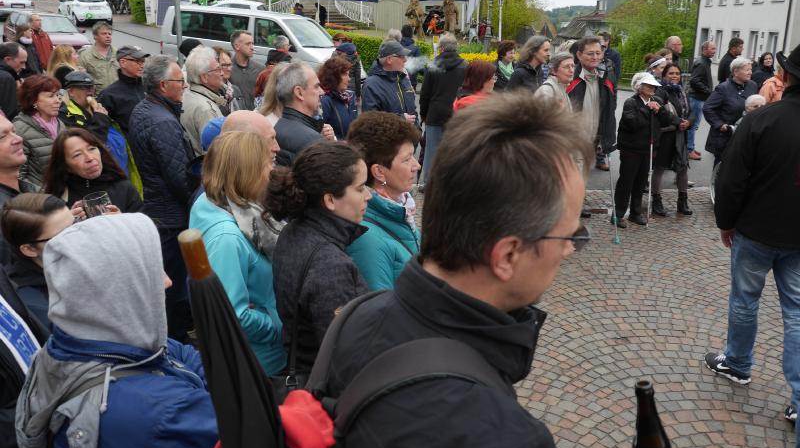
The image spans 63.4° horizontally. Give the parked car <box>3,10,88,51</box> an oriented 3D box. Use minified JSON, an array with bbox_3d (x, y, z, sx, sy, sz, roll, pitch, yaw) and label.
[{"bbox_3d":[-9.665,-4.986,17.300,4.150,1.460,1.720,16,23,41],"label":"parked car"}]

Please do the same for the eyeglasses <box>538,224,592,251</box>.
[{"bbox_3d":[0.160,0.002,0.887,0.145,0.045,0.140,1,15,-28],"label":"eyeglasses"}]

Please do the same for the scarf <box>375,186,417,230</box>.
[{"bbox_3d":[-0.019,-0.053,2.183,0.180,0.170,0.180,-3,18,-11],"label":"scarf"}]

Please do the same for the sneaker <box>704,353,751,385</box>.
[{"bbox_3d":[1.980,0.845,3.885,0.105,0.110,0.295,-10,20,-32],"label":"sneaker"}]

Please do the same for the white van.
[{"bbox_3d":[-3.634,-4.593,17.004,4.890,1.970,1.920,11,19,18],"label":"white van"}]

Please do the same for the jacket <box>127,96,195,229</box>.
[{"bbox_3d":[-1.433,-0.369,3.856,0.350,0.770,0.480,-7,19,-23],"label":"jacket"}]

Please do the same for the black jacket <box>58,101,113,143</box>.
[{"bbox_3d":[-2.327,-0.641,4.850,0.370,0.680,0.500,14,22,39],"label":"black jacket"}]

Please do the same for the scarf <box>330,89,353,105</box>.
[{"bbox_3d":[-0.425,-0.867,4.400,0.240,0.180,0.240,10,20,29],"label":"scarf"}]

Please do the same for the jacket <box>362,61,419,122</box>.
[{"bbox_3d":[-0.079,-0.989,5.400,0.340,0.720,0.500,15,22,39],"label":"jacket"}]

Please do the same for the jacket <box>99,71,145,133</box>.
[{"bbox_3d":[-2.060,-0.787,4.873,0.310,0.720,0.480,2,17,5],"label":"jacket"}]

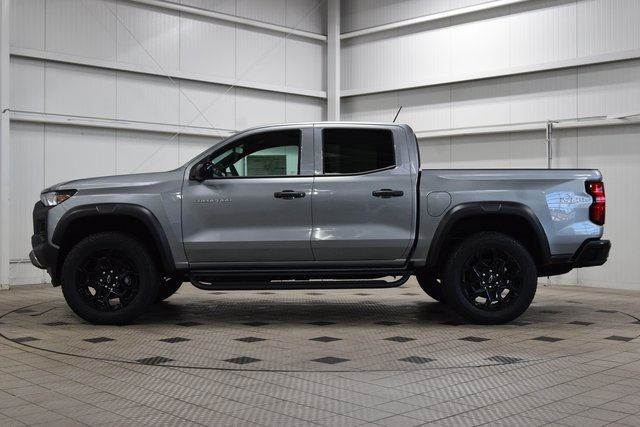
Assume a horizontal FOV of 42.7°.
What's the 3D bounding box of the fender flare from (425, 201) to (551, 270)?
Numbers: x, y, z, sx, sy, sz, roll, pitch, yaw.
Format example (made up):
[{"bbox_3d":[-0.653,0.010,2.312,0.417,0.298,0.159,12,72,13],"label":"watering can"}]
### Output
[{"bbox_3d":[1.478,0.193,7.200,1.110,0.600,0.140,0,0,-2],"label":"fender flare"}]

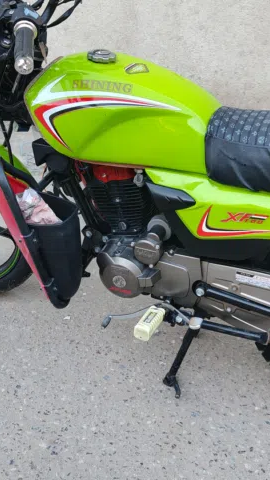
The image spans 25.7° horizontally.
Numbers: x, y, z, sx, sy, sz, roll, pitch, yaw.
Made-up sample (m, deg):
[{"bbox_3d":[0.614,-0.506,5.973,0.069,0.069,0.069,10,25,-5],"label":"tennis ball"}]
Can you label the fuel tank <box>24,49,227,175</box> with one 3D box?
[{"bbox_3d":[-0.011,-0.331,1.469,0.500,0.245,0.280,13,35,19],"label":"fuel tank"}]

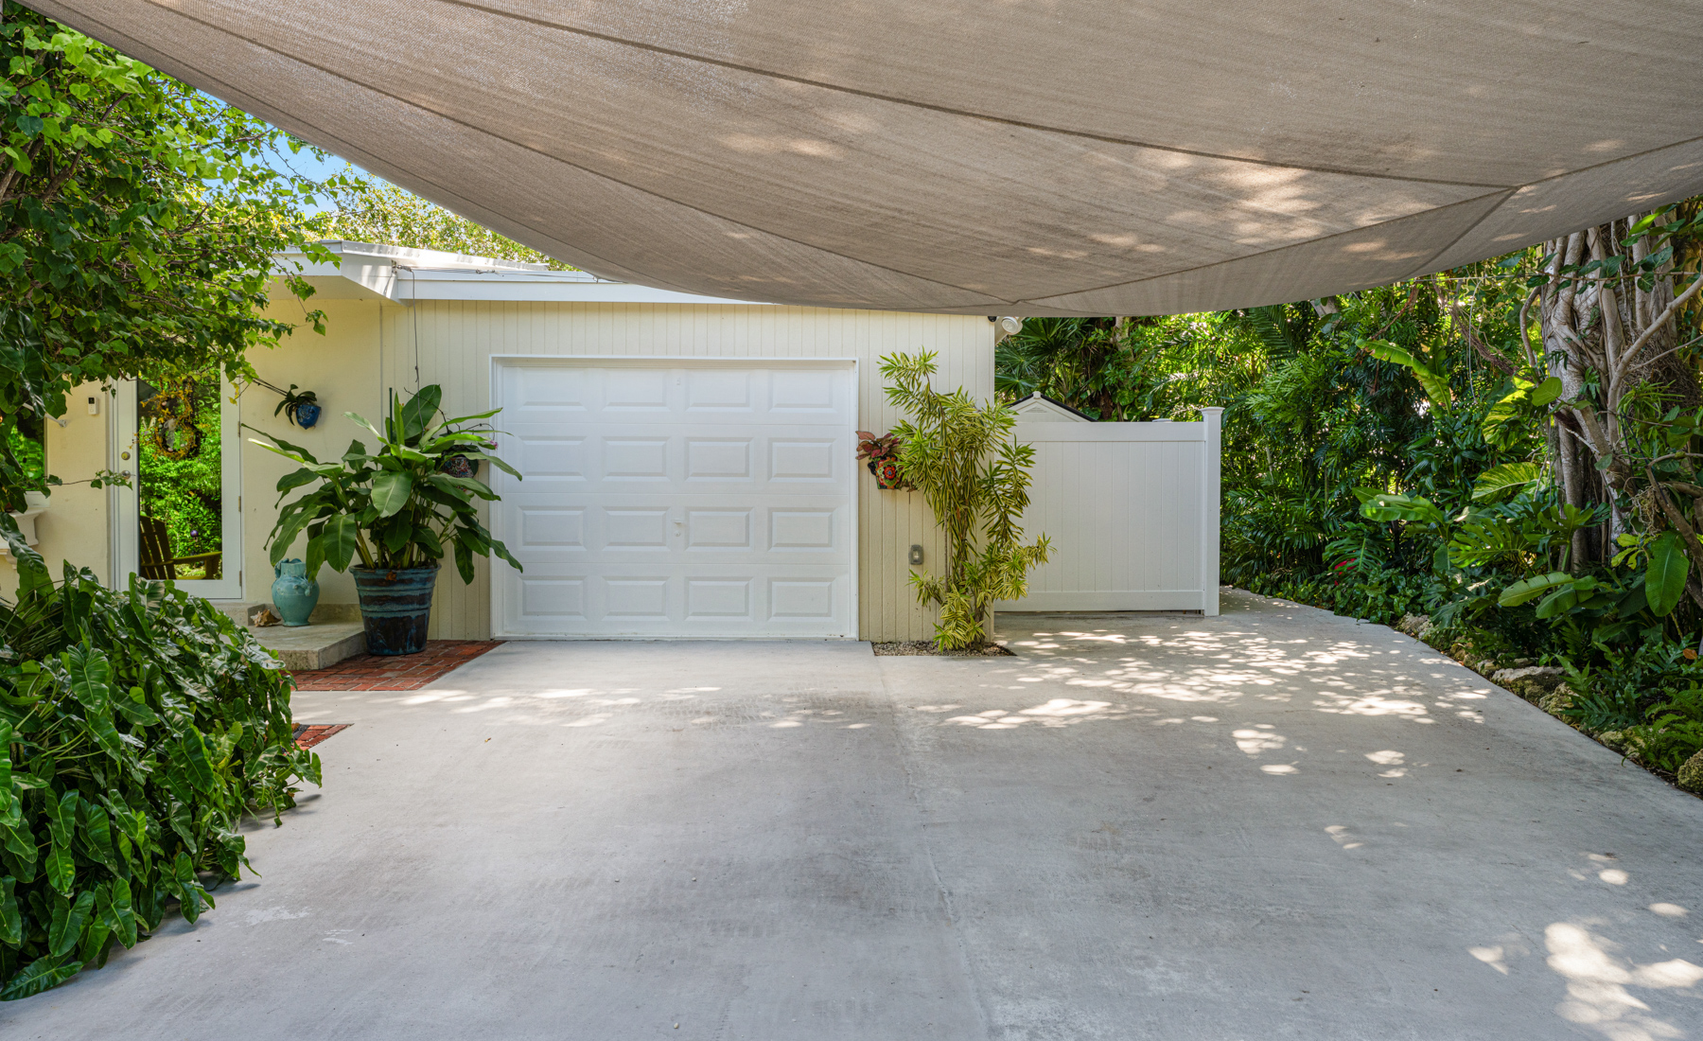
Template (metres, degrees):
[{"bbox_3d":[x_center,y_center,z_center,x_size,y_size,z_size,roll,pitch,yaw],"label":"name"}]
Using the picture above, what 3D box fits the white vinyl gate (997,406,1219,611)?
[{"bbox_3d":[2.280,-0.093,10.600,2.270,1.930,0.130,0,1,-1],"label":"white vinyl gate"}]

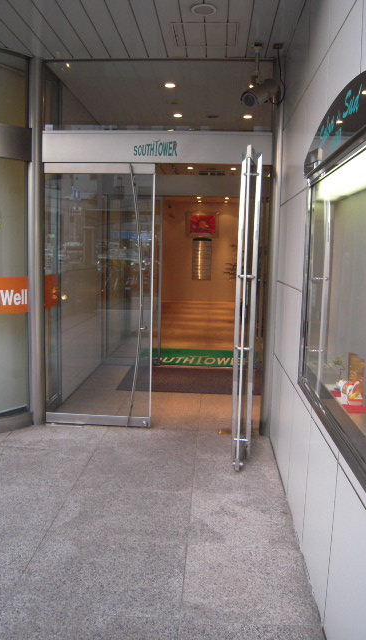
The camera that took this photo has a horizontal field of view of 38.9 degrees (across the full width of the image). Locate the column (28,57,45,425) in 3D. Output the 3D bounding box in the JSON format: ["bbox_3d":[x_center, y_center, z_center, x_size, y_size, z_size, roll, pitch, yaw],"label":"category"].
[{"bbox_3d":[-1.236,-0.587,4.397,0.120,3.031,0.120,2,7,3],"label":"column"}]

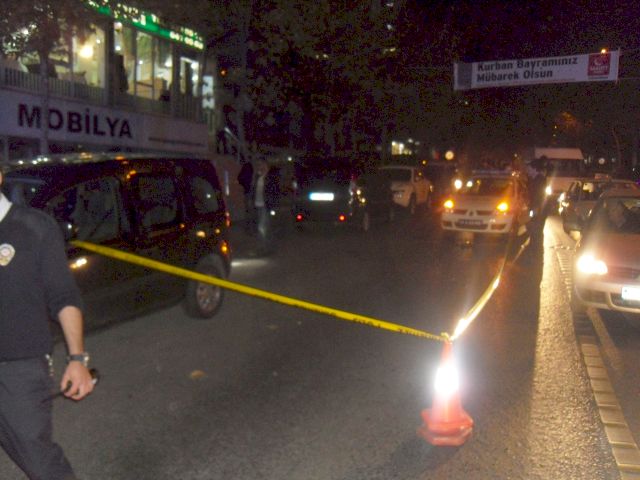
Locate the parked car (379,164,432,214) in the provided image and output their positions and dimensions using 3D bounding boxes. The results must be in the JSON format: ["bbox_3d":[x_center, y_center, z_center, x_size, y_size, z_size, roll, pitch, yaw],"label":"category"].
[{"bbox_3d":[2.953,-1.920,23.857,1.720,1.600,4.100,4,7,18],"label":"parked car"}]

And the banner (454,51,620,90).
[{"bbox_3d":[7.580,-5.986,22.347,5.500,1.000,0.040,2,6,22],"label":"banner"}]

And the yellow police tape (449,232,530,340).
[{"bbox_3d":[2.303,0.262,7.628,0.120,0.350,8.350,5,7,21],"label":"yellow police tape"}]

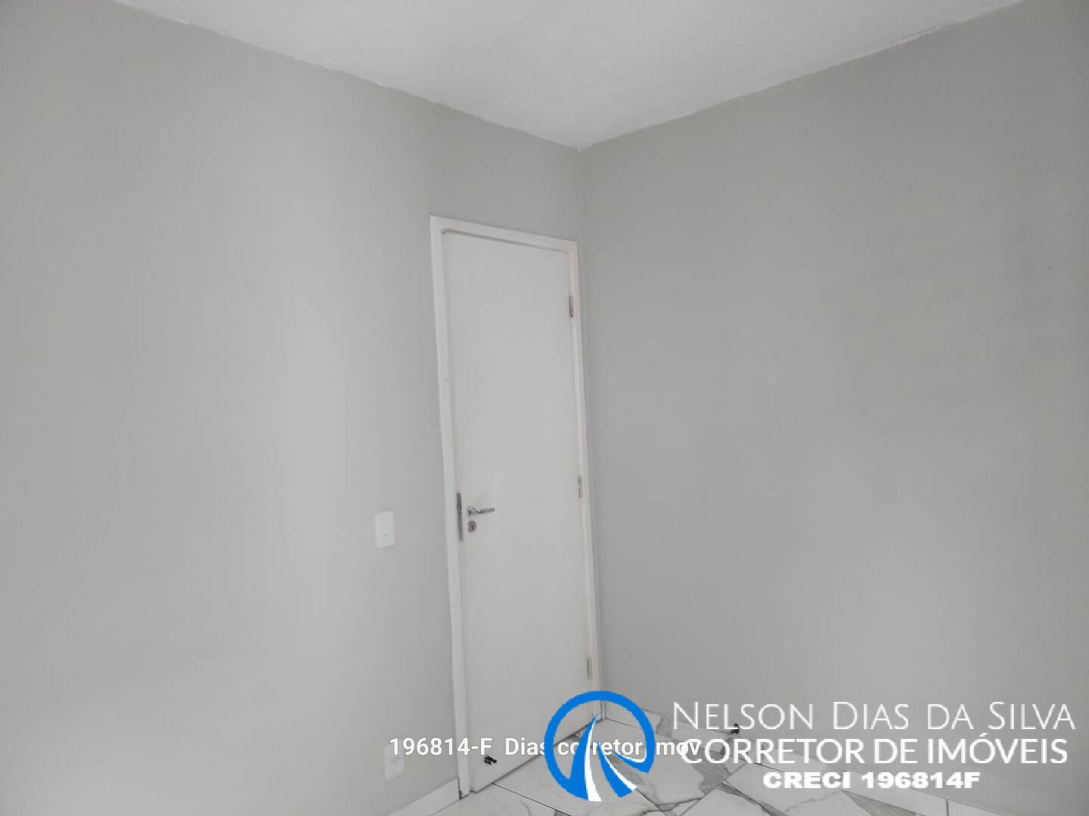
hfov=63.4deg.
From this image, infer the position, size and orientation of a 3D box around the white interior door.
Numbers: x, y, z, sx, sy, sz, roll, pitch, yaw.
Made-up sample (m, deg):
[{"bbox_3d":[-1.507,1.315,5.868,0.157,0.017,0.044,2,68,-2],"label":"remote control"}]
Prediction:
[{"bbox_3d":[-0.086,0.380,3.635,0.045,2.100,0.805,-2,1,35],"label":"white interior door"}]

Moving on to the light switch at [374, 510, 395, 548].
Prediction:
[{"bbox_3d":[-0.556,0.425,3.076,0.012,0.116,0.079,-2,1,40],"label":"light switch"}]

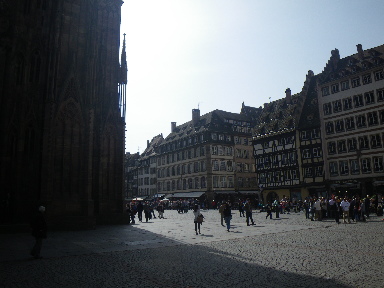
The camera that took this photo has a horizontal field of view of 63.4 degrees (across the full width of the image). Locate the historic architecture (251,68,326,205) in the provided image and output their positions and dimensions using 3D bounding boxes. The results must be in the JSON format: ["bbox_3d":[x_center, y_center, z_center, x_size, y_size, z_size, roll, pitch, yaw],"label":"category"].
[{"bbox_3d":[17.911,-0.090,49.355,9.800,20.300,12.600,5,-12,-32],"label":"historic architecture"}]

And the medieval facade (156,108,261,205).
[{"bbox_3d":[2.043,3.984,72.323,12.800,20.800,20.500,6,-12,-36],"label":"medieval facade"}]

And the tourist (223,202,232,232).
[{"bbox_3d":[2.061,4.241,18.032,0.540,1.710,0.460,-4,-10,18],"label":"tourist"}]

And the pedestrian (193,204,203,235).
[{"bbox_3d":[0.318,4.137,17.041,0.540,1.660,0.420,-3,-10,12],"label":"pedestrian"}]

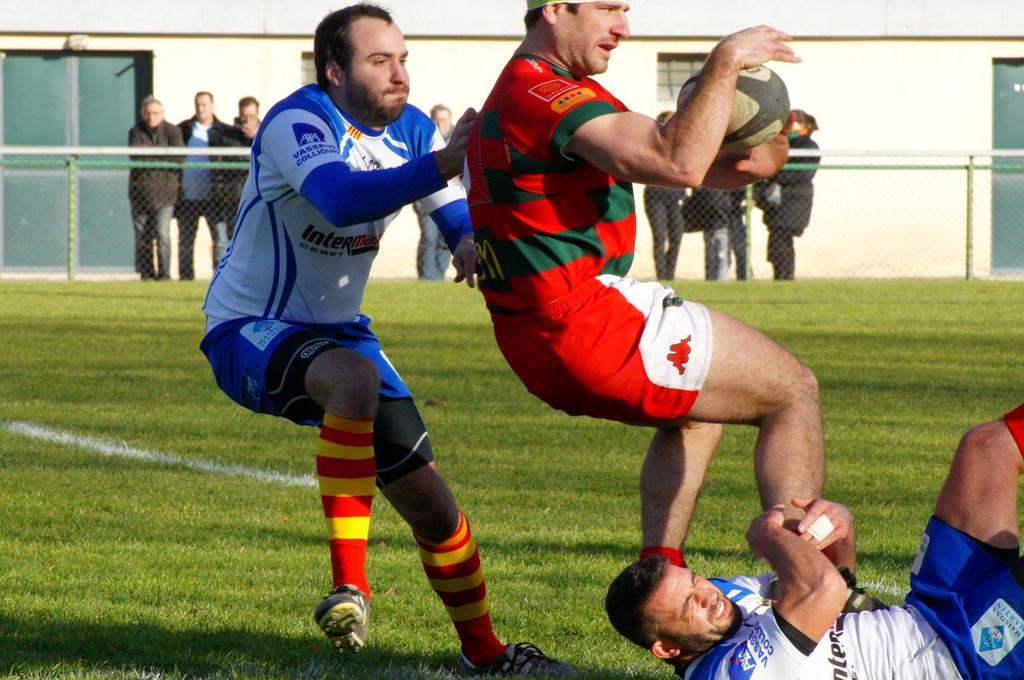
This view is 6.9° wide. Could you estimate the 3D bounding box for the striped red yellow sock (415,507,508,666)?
[{"bbox_3d":[-0.102,0.513,17.600,0.160,0.340,0.120,1,28,34],"label":"striped red yellow sock"}]

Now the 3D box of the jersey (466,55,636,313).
[{"bbox_3d":[0.082,-0.321,17.600,0.360,0.540,0.500,0,1,5],"label":"jersey"}]

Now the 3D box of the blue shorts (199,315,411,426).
[{"bbox_3d":[-0.426,0.061,17.500,0.380,0.260,0.420,1,2,41],"label":"blue shorts"}]

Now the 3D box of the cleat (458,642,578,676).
[{"bbox_3d":[0.015,0.666,17.600,0.290,0.100,0.105,1,1,33],"label":"cleat"}]

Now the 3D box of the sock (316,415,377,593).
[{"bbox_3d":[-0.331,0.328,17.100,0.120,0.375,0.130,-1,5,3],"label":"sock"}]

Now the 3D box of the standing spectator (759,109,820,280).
[{"bbox_3d":[2.454,-1.249,75.500,0.450,1.600,0.500,-1,1,-25],"label":"standing spectator"}]

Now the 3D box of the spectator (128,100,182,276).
[{"bbox_3d":[-3.149,-1.311,75.500,0.500,1.710,0.350,0,1,-5],"label":"spectator"}]

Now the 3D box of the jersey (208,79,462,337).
[{"bbox_3d":[-0.357,-0.273,17.550,0.400,0.520,0.500,20,14,42],"label":"jersey"}]

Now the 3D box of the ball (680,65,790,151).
[{"bbox_3d":[0.458,-0.481,17.600,0.190,0.190,0.286,0,-6,-39],"label":"ball"}]

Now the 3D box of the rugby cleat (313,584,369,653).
[{"bbox_3d":[-0.343,0.534,17.030,0.105,0.110,0.290,0,-16,9],"label":"rugby cleat"}]

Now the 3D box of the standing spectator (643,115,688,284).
[{"bbox_3d":[1.431,-1.338,80.000,0.460,1.640,0.300,0,1,0],"label":"standing spectator"}]

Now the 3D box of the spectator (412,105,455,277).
[{"bbox_3d":[-0.687,-1.271,75.500,0.480,1.640,0.330,0,1,-18],"label":"spectator"}]

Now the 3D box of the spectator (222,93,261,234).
[{"bbox_3d":[-2.393,-1.300,75.400,0.500,1.700,0.400,1,1,30],"label":"spectator"}]

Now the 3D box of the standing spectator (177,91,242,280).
[{"bbox_3d":[-2.706,-1.324,75.500,0.530,1.760,0.360,0,1,9],"label":"standing spectator"}]

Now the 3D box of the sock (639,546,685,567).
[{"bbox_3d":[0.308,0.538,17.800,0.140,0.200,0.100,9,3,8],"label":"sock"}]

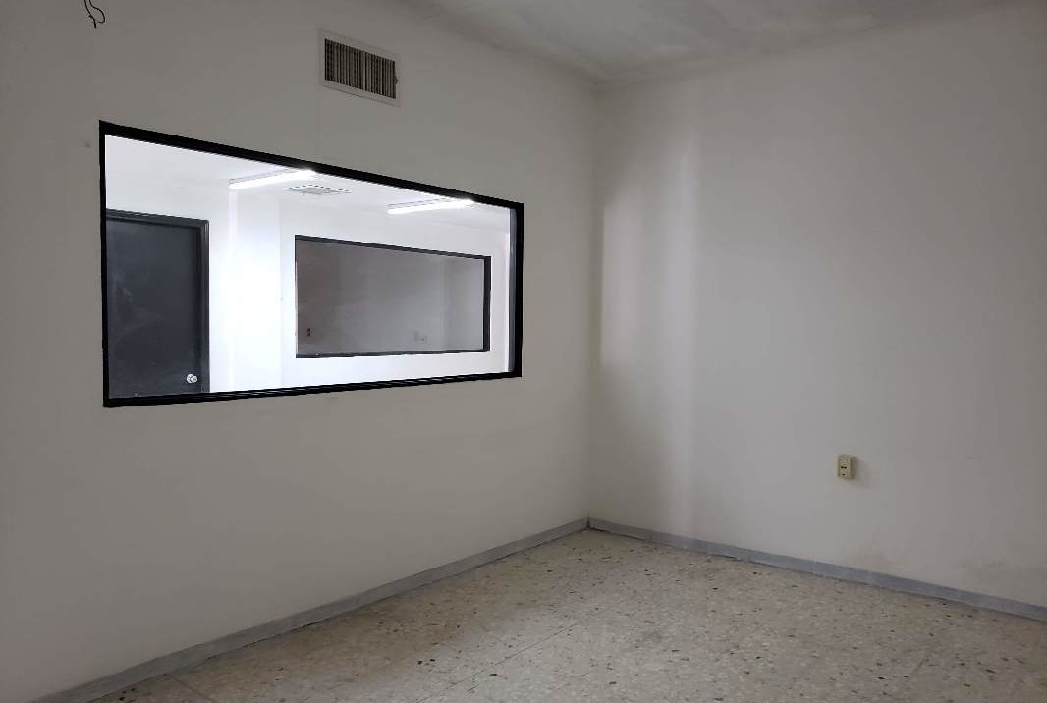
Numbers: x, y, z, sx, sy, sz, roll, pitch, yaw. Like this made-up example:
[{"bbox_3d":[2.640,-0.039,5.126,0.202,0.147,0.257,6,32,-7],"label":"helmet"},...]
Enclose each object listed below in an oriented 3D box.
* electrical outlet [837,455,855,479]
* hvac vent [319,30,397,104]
[{"bbox_3d":[1.727,0.611,4.206,0.067,0.124,0.065,2,3,39],"label":"electrical outlet"},{"bbox_3d":[-0.750,-1.322,3.691,0.030,0.246,0.471,2,3,39],"label":"hvac vent"}]

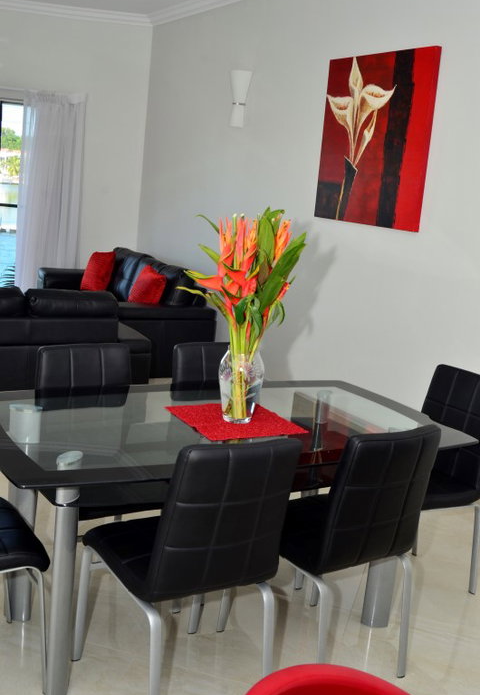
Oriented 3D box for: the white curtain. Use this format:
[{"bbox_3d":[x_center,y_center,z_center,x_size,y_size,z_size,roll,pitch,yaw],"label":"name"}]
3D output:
[{"bbox_3d":[-1.669,-1.214,6.964,0.600,2.060,0.120,-3,16,-27],"label":"white curtain"}]

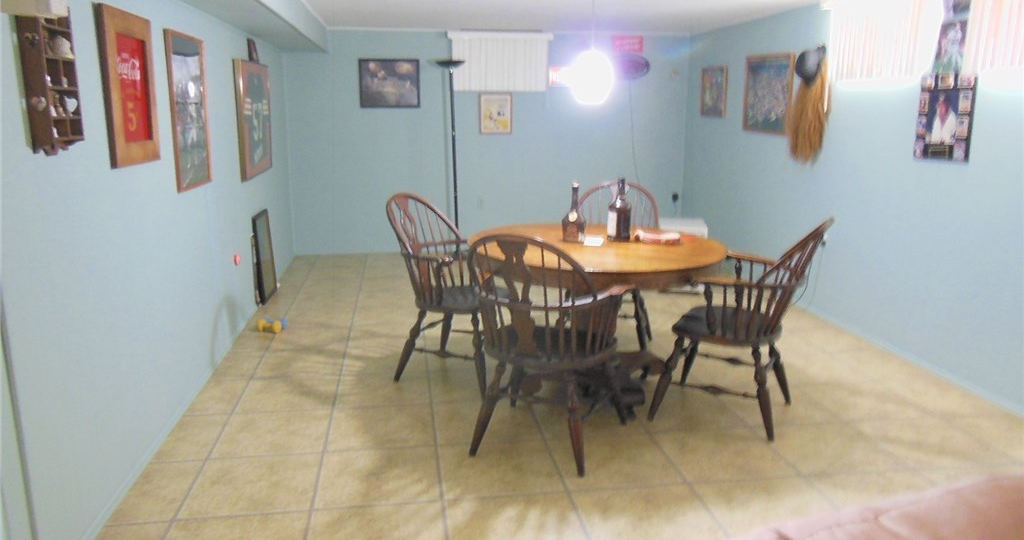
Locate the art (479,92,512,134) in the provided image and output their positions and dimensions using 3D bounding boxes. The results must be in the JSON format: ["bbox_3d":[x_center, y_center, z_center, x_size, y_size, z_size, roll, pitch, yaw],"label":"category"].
[{"bbox_3d":[-0.156,-1.522,7.215,0.320,0.385,0.025,-2,12,-9],"label":"art"}]

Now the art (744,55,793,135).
[{"bbox_3d":[2.036,-1.393,5.885,0.030,0.605,0.740,-2,12,-9],"label":"art"}]

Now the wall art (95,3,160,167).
[{"bbox_3d":[-1.425,-0.676,2.759,0.034,0.544,0.460,-2,13,-8],"label":"wall art"}]

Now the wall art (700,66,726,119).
[{"bbox_3d":[1.822,-1.610,6.678,0.030,0.440,0.485,-2,13,-8],"label":"wall art"}]

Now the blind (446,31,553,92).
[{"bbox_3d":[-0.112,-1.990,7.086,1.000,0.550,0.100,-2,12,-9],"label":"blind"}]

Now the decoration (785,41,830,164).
[{"bbox_3d":[1.984,-1.106,4.971,0.188,0.762,0.247,-2,13,-8],"label":"decoration"}]

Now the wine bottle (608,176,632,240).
[{"bbox_3d":[0.540,-0.309,3.705,0.114,0.307,0.114,3,13,11],"label":"wine bottle"}]

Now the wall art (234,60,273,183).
[{"bbox_3d":[-1.785,-1.046,5.155,0.045,0.760,1.000,-2,12,-9],"label":"wall art"}]

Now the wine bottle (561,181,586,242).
[{"bbox_3d":[0.314,-0.295,3.716,0.112,0.298,0.112,1,12,5],"label":"wine bottle"}]

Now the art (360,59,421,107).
[{"bbox_3d":[-1.118,-1.707,6.781,0.549,0.440,0.027,-2,13,-8],"label":"art"}]

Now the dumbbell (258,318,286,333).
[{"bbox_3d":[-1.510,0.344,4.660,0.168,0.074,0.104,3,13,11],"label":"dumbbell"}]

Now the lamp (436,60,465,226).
[{"bbox_3d":[-0.568,-1.043,7.090,0.275,1.840,0.275,-2,12,-9],"label":"lamp"}]

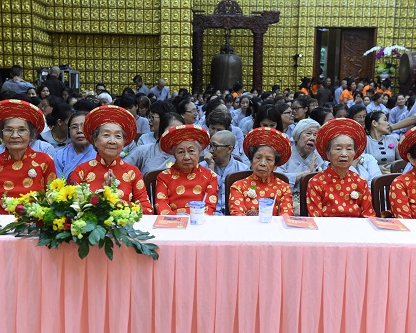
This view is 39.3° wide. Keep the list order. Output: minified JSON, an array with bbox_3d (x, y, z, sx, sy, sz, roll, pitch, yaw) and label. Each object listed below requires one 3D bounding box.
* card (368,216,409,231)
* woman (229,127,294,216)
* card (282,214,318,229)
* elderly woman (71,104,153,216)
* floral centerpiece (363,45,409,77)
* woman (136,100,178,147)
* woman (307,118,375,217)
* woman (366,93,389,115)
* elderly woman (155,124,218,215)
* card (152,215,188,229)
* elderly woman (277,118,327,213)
[{"bbox_3d":[0.941,0.295,3.036,0.170,0.012,0.240,1,9,0],"label":"card"},{"bbox_3d":[0.293,0.420,3.088,0.400,1.230,0.640,1,9,3],"label":"woman"},{"bbox_3d":[0.475,0.289,3.031,0.160,0.012,0.240,1,9,0],"label":"card"},{"bbox_3d":[-0.537,0.353,3.080,0.460,1.340,0.660,0,9,-3],"label":"elderly woman"},{"bbox_3d":[4.140,-2.416,13.384,1.050,0.760,0.650,1,9,6],"label":"floral centerpiece"},{"bbox_3d":[-0.421,0.130,4.470,0.460,1.220,0.720,5,10,30],"label":"woman"},{"bbox_3d":[0.662,0.383,2.889,0.440,1.210,0.700,1,9,2],"label":"woman"},{"bbox_3d":[3.126,-0.749,10.603,0.460,1.180,0.700,-4,9,-25],"label":"woman"},{"bbox_3d":[-0.125,0.409,3.088,0.400,1.240,0.640,1,9,0],"label":"elderly woman"},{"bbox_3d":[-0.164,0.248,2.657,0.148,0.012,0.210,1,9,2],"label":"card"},{"bbox_3d":[0.638,0.275,3.732,0.460,1.160,0.700,-1,9,-8],"label":"elderly woman"}]

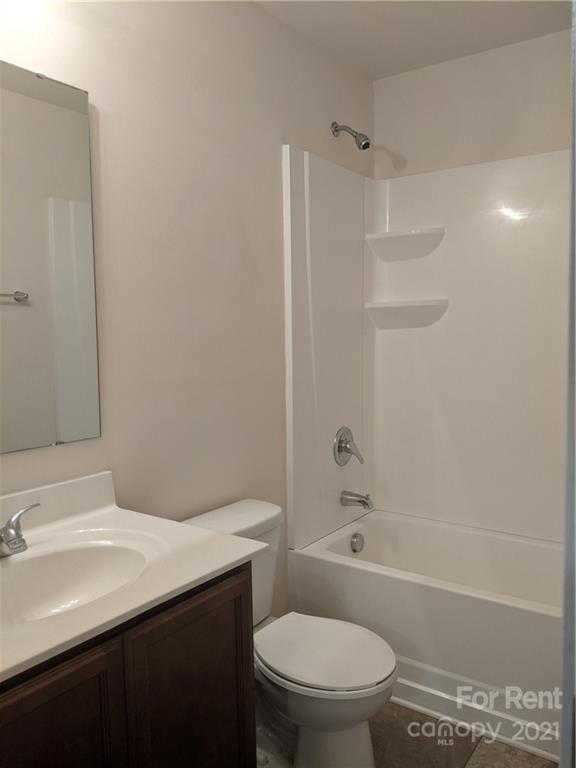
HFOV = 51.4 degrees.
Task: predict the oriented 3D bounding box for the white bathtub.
[{"bbox_3d":[0.822,0.890,2.240,1.520,0.450,0.690,3,6,36],"label":"white bathtub"}]

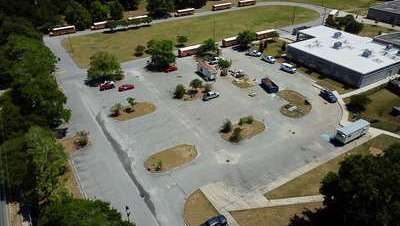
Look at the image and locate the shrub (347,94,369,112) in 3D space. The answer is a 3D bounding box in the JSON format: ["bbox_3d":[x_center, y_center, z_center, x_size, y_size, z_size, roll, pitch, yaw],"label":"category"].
[{"bbox_3d":[43.180,-2.720,81.260,4.700,3.700,4.700,-1,32,0],"label":"shrub"}]

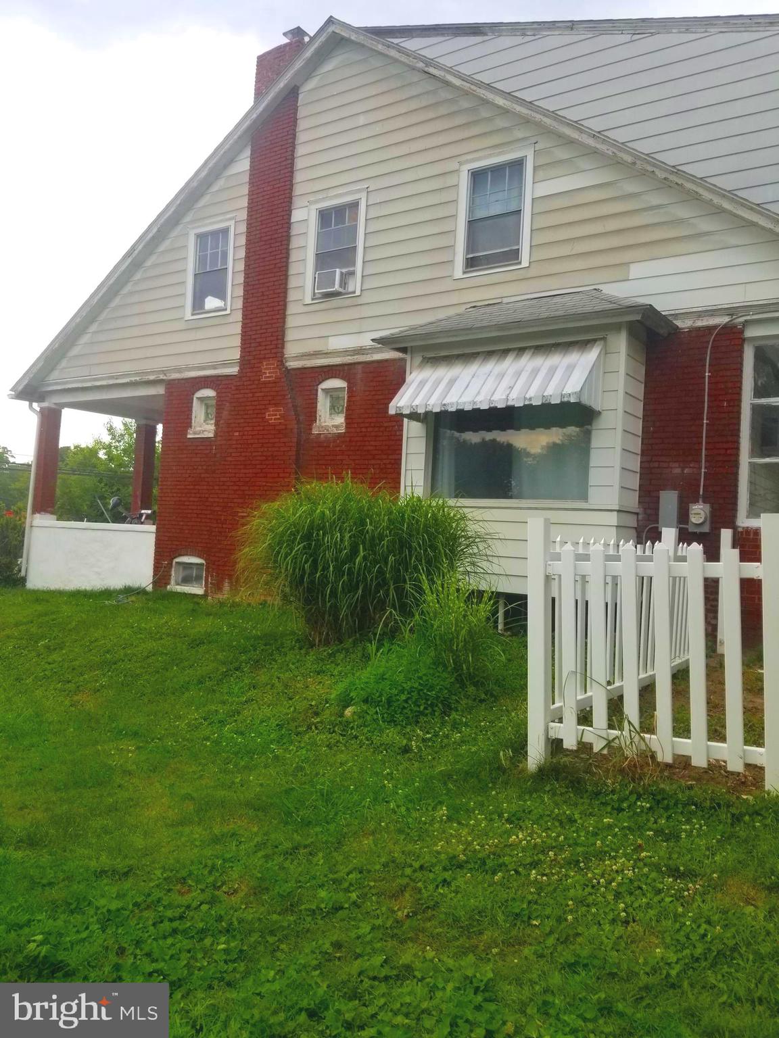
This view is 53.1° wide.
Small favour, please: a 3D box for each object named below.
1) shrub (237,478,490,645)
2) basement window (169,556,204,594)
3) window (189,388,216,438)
[{"bbox_3d":[-0.319,0.449,8.736,2.500,1.750,2.100,2,-2,32],"label":"shrub"},{"bbox_3d":[-3.249,0.899,12.742,0.790,0.600,0.150,2,-2,32],"label":"basement window"},{"bbox_3d":[-3.006,-1.726,12.757,0.530,0.800,0.150,2,-2,32],"label":"window"}]

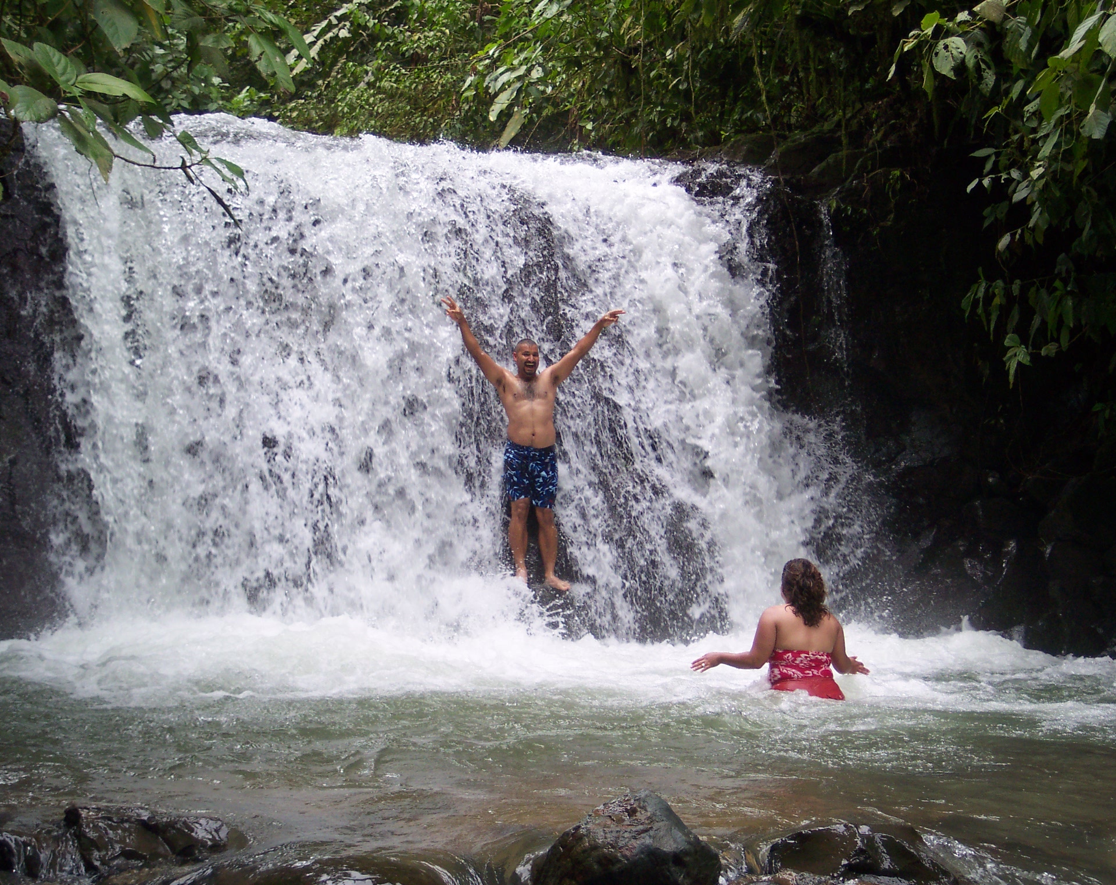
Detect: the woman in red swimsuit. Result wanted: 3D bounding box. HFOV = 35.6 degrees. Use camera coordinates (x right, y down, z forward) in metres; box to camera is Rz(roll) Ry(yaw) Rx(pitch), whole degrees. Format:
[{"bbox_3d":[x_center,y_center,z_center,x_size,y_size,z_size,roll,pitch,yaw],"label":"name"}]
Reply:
[{"bbox_3d":[1.230,1.390,8.950,0.920,1.600,0.520,0,0,-18],"label":"woman in red swimsuit"}]

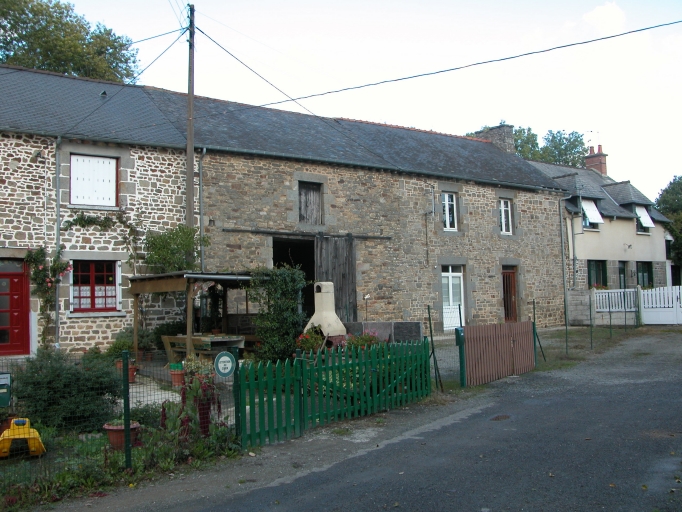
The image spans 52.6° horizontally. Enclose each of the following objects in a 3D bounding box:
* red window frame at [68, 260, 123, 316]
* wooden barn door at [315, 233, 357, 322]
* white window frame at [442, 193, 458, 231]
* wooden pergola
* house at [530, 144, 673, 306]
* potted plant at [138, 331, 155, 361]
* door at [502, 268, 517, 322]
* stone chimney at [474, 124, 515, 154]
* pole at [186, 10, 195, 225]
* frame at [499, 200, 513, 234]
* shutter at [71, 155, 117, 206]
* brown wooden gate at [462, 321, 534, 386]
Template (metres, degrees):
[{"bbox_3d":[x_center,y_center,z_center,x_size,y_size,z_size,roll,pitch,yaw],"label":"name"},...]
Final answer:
[{"bbox_3d":[-6.318,0.823,17.774,1.300,1.400,0.180,1,-5,-36],"label":"red window frame"},{"bbox_3d":[-0.108,1.027,21.627,1.557,3.343,0.100,1,-5,-33],"label":"wooden barn door"},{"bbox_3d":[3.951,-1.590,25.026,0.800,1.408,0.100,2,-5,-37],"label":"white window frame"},{"bbox_3d":[-2.784,1.447,15.124,2.650,2.070,3.208,1,-5,-36],"label":"wooden pergola"},{"bbox_3d":[10.934,-1.446,35.149,8.500,9.450,7.600,1,-5,-36],"label":"house"},{"bbox_3d":[-4.903,2.282,17.390,0.380,0.710,0.380,1,-5,-33],"label":"potted plant"},{"bbox_3d":[6.522,1.563,26.669,0.930,2.335,0.080,2,-5,-37],"label":"door"},{"bbox_3d":[7.023,-5.144,31.382,0.720,1.280,1.650,2,-5,-37],"label":"stone chimney"},{"bbox_3d":[-3.865,-2.008,17.700,0.200,9.090,0.200,2,-4,-36],"label":"pole"},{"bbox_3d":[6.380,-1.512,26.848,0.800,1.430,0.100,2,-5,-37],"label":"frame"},{"bbox_3d":[-6.423,-1.955,18.047,1.170,1.280,0.070,1,-5,-36],"label":"shutter"},{"bbox_3d":[3.513,2.033,15.023,0.080,1.140,3.846,-4,-5,35],"label":"brown wooden gate"}]

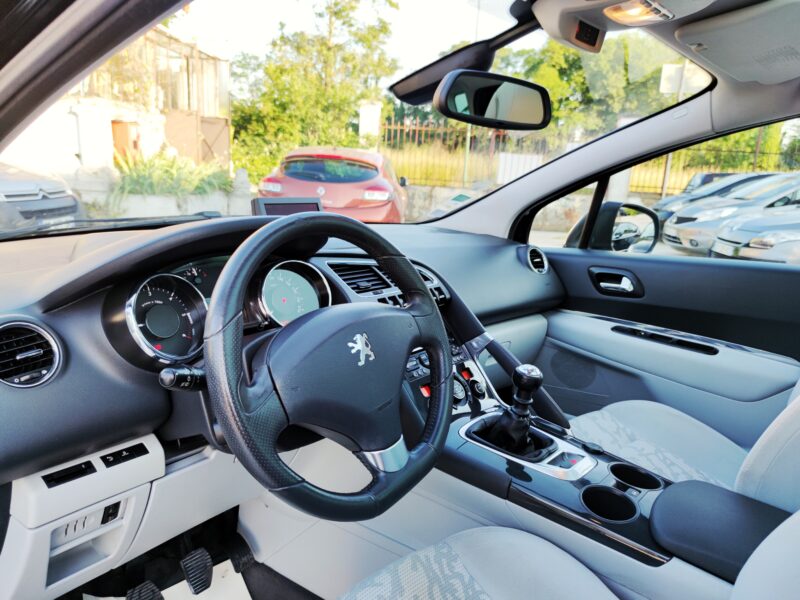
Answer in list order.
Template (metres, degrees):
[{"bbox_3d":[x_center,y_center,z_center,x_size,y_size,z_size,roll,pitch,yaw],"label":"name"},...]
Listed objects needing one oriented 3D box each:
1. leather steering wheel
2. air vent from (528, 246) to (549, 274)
[{"bbox_3d":[-0.071,0.074,0.698,0.090,0.370,0.376,-19,4,43],"label":"leather steering wheel"},{"bbox_3d":[0.383,-0.108,1.580,0.087,0.087,0.035,-10,-9,-41],"label":"air vent"}]

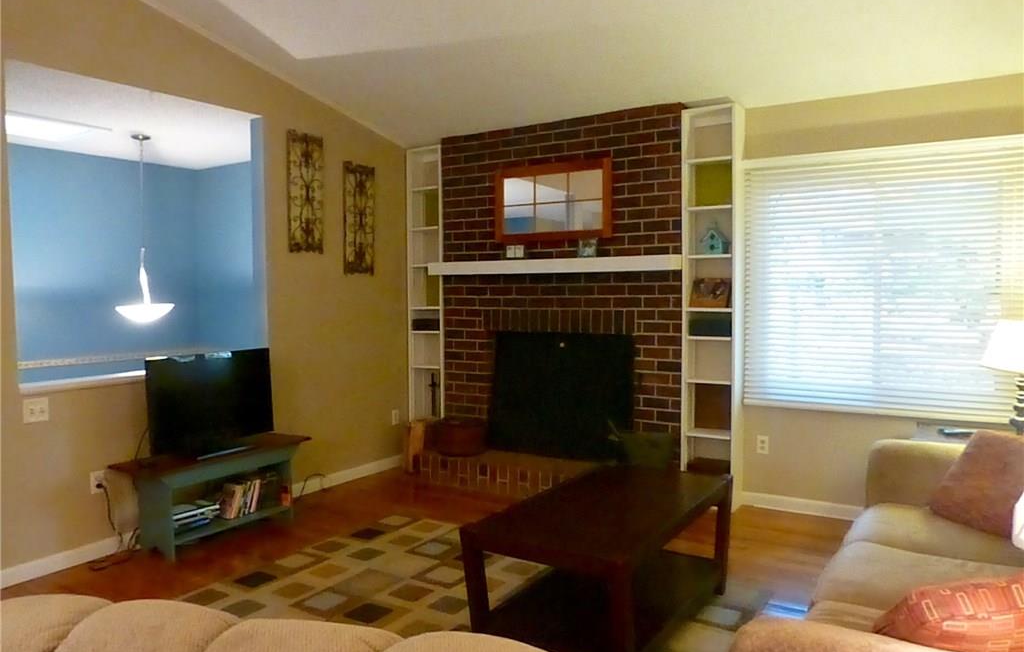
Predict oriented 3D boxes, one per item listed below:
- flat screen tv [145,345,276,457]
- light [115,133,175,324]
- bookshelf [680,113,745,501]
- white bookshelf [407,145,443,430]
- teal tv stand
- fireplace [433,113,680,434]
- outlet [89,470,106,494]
[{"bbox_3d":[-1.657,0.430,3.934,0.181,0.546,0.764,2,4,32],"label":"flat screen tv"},{"bbox_3d":[-2.616,-0.679,5.036,0.431,1.323,0.431,2,4,32],"label":"light"},{"bbox_3d":[1.261,-0.104,4.458,0.309,2.460,0.257,2,4,32],"label":"bookshelf"},{"bbox_3d":[-0.601,-0.151,5.639,0.334,2.453,0.257,2,4,32],"label":"white bookshelf"},{"bbox_3d":[-1.634,0.940,3.964,0.400,0.482,1.022,2,4,32],"label":"teal tv stand"},{"bbox_3d":[0.301,-0.167,4.986,1.875,2.460,0.403,2,4,32],"label":"fireplace"},{"bbox_3d":[-2.115,0.794,3.626,0.018,0.114,0.070,2,4,32],"label":"outlet"}]

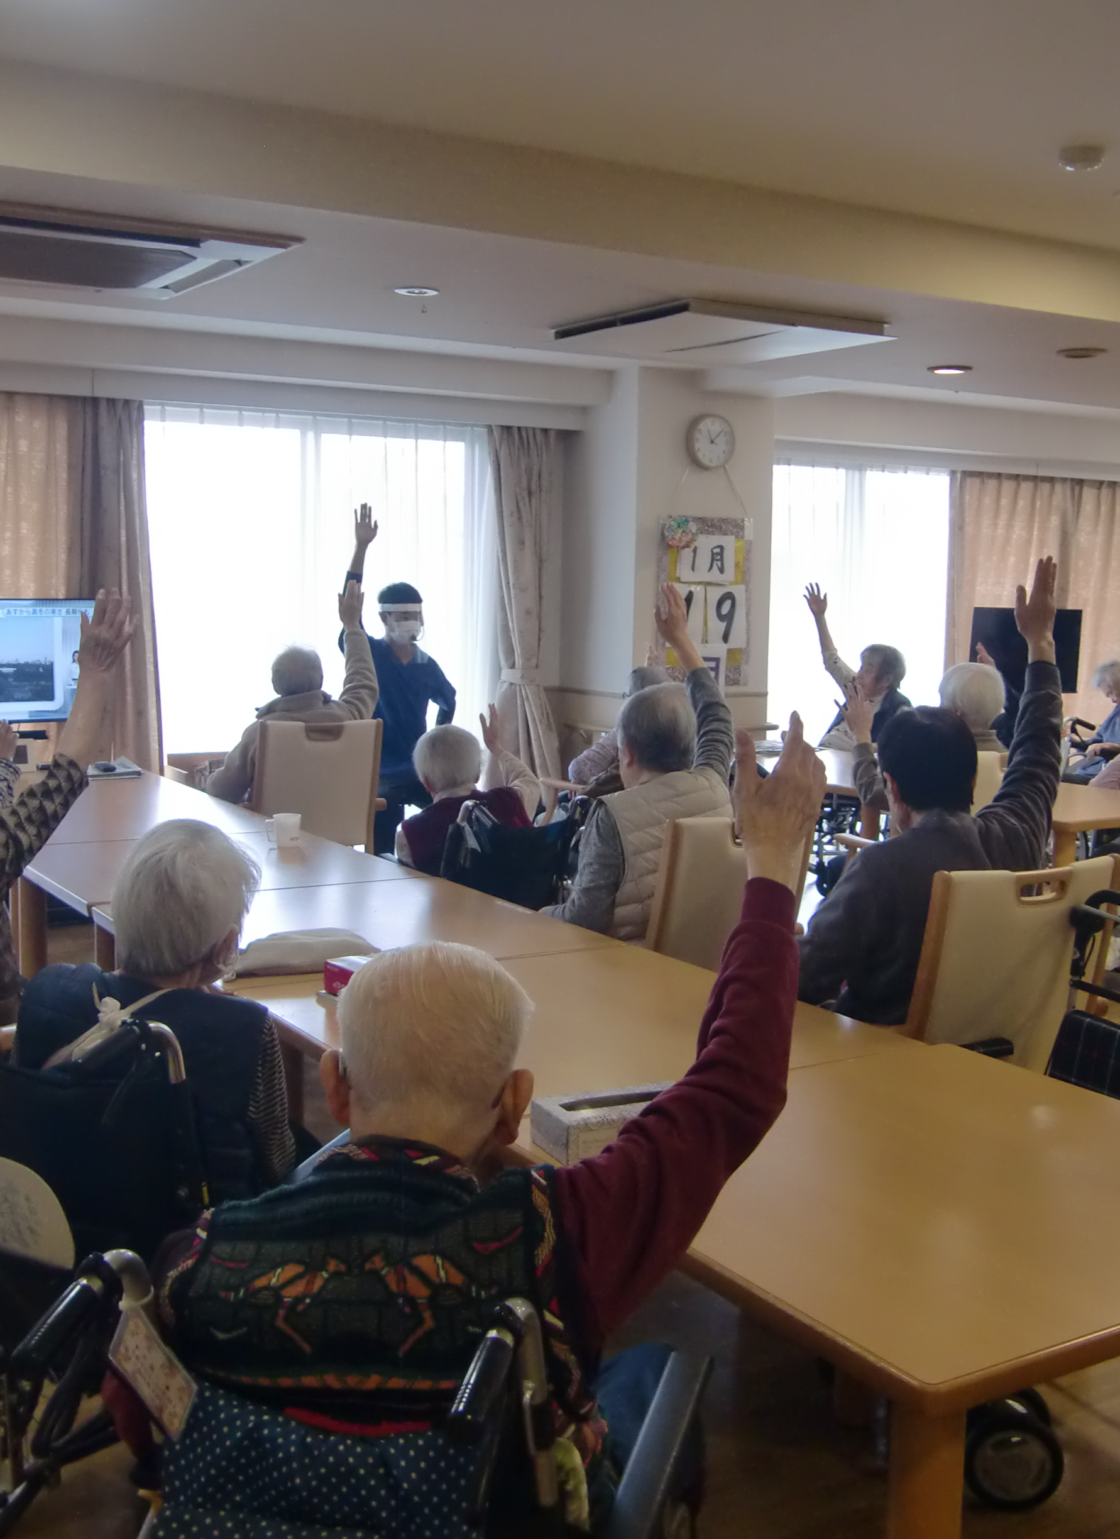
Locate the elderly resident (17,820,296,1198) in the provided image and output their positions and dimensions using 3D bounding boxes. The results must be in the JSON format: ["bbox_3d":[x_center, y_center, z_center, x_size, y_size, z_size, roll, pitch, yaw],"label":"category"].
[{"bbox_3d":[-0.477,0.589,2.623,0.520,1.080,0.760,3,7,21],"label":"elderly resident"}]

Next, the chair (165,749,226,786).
[{"bbox_3d":[-1.372,0.265,7.106,0.570,0.740,0.570,-3,8,-31],"label":"chair"}]

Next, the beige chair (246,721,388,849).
[{"bbox_3d":[-0.934,0.267,6.350,0.550,0.930,0.580,-1,7,-12],"label":"beige chair"}]

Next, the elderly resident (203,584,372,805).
[{"bbox_3d":[-0.986,-0.002,6.392,0.660,1.450,0.750,-1,7,-17],"label":"elderly resident"}]

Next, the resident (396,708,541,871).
[{"bbox_3d":[-0.336,0.359,4.708,0.520,1.100,0.740,-4,8,-37],"label":"resident"}]

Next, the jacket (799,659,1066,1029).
[{"bbox_3d":[0.770,0.211,3.340,0.620,0.870,0.430,-3,8,-32],"label":"jacket"}]

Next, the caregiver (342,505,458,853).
[{"bbox_3d":[-0.718,-0.258,7.265,0.550,1.770,0.380,0,7,-9],"label":"caregiver"}]

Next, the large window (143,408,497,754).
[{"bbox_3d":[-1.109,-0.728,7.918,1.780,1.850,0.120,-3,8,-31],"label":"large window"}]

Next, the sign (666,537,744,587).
[{"bbox_3d":[0.739,-1.034,8.234,0.470,0.237,0.020,-3,8,-32],"label":"sign"}]

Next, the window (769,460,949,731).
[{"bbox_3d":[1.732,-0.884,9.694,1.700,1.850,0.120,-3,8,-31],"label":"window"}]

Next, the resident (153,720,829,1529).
[{"bbox_3d":[-0.010,0.594,1.660,0.600,1.280,0.820,2,7,8],"label":"resident"}]

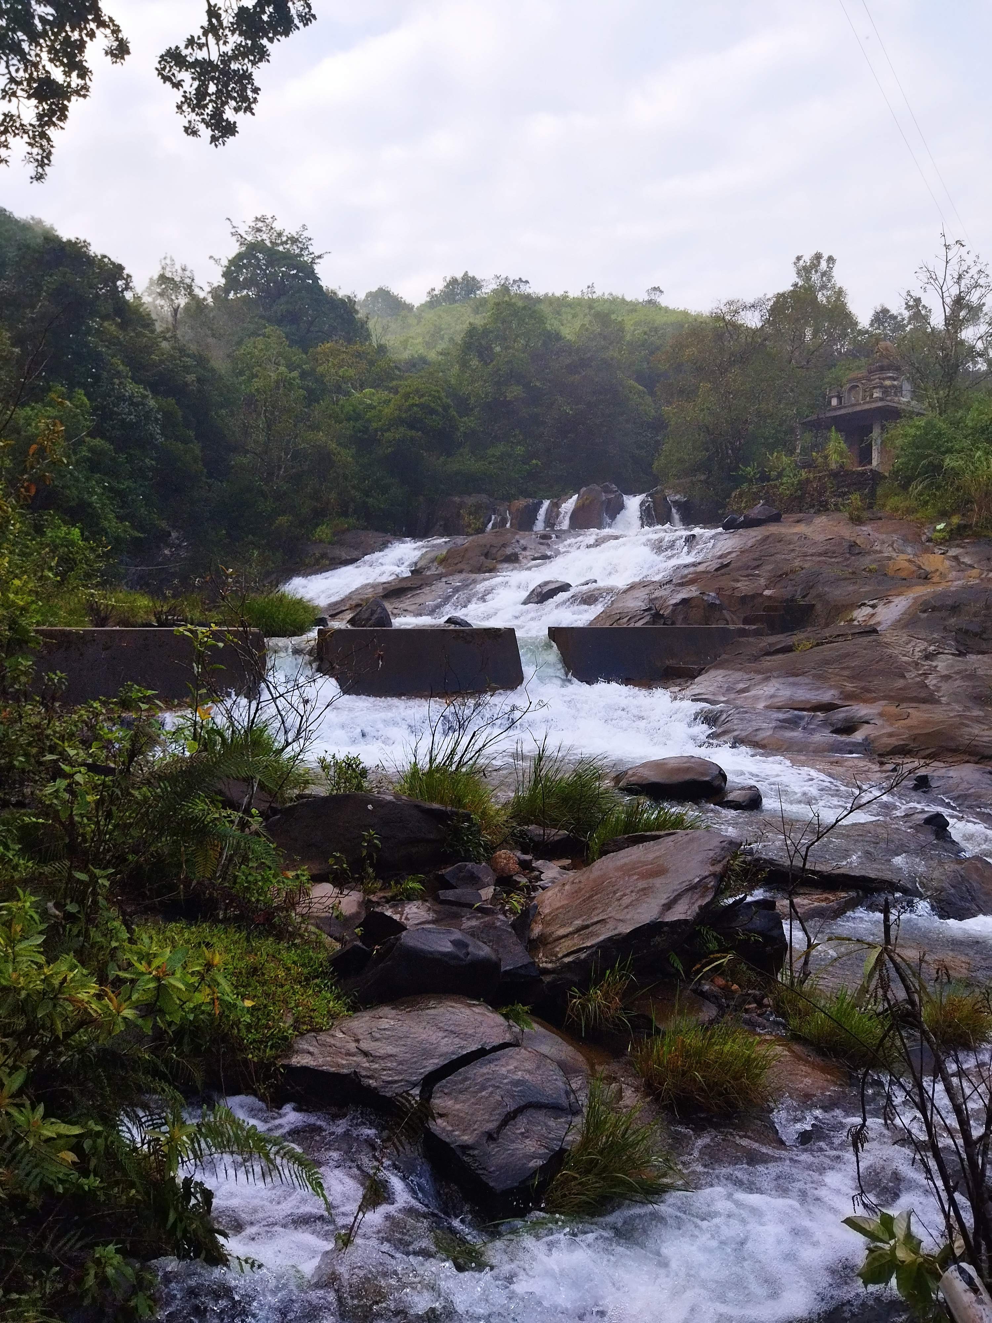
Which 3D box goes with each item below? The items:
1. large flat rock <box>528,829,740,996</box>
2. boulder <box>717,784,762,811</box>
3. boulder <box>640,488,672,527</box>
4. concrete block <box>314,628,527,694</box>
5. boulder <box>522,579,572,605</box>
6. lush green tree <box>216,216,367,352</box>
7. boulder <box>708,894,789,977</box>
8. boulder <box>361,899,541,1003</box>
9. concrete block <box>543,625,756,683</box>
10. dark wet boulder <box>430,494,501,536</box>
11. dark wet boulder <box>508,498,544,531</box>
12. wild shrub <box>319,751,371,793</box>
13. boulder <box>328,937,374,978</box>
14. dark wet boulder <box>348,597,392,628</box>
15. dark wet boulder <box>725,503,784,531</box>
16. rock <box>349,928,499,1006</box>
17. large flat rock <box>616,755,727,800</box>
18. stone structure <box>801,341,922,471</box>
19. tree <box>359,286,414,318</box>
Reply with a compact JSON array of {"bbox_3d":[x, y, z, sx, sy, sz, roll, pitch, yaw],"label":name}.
[{"bbox_3d":[0.876,1.578,6.550,1.450,0.680,0.880,-2,3,-38],"label":"large flat rock"},{"bbox_3d":[2.582,1.447,10.900,0.460,0.250,0.380,0,2,0],"label":"boulder"},{"bbox_3d":[6.964,-6.738,45.000,1.350,1.700,1.300,0,2,0],"label":"boulder"},{"bbox_3d":[-1.694,-0.011,22.700,4.700,1.500,0.650,-1,2,-27],"label":"concrete block"},{"bbox_3d":[1.363,-1.845,27.500,1.300,0.650,1.000,0,2,0],"label":"boulder"},{"bbox_3d":[-14.836,-26.330,75.000,11.000,13.000,11.000,0,2,0],"label":"lush green tree"},{"bbox_3d":[1.567,1.708,6.400,0.460,0.420,0.420,0,2,-11],"label":"boulder"},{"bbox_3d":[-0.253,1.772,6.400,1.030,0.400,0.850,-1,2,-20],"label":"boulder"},{"bbox_3d":[3.576,-0.200,22.341,5.700,1.120,0.500,-1,3,-32],"label":"concrete block"},{"bbox_3d":[-1.330,-6.378,45.000,3.100,1.900,2.000,0,2,0],"label":"dark wet boulder"},{"bbox_3d":[1.307,-6.423,45.000,1.600,1.450,1.300,0,2,0],"label":"dark wet boulder"},{"bbox_3d":[-1.321,0.978,9.000,0.440,0.420,0.420,0,2,0],"label":"wild shrub"},{"bbox_3d":[-0.837,1.713,5.950,0.260,0.200,0.250,-1,2,-15],"label":"boulder"},{"bbox_3d":[-2.552,-0.948,20.800,0.900,0.720,0.750,0,2,0],"label":"dark wet boulder"},{"bbox_3d":[10.205,-5.749,41.000,2.250,1.150,1.500,0,2,0],"label":"dark wet boulder"},{"bbox_3d":[-0.413,1.737,5.850,0.870,0.400,0.600,0,2,-10],"label":"rock"},{"bbox_3d":[1.674,1.114,9.800,1.050,0.380,0.700,0,2,-6],"label":"large flat rock"},{"bbox_3d":[16.744,-11.341,46.500,4.300,6.000,4.300,-2,3,-37],"label":"stone structure"},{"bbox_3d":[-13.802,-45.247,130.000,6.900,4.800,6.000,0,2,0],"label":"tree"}]

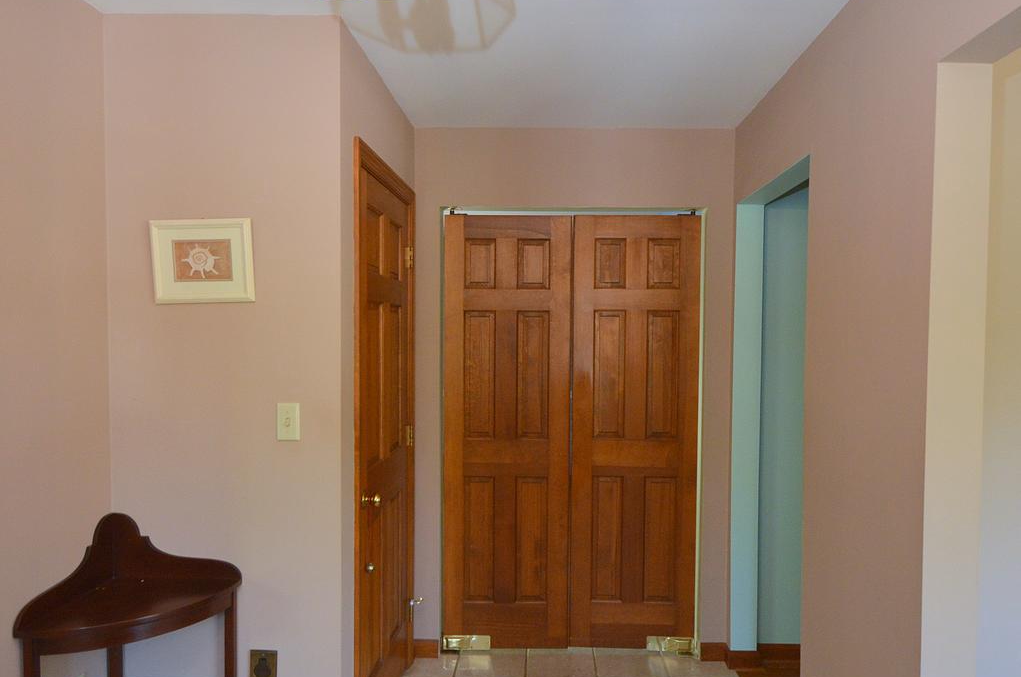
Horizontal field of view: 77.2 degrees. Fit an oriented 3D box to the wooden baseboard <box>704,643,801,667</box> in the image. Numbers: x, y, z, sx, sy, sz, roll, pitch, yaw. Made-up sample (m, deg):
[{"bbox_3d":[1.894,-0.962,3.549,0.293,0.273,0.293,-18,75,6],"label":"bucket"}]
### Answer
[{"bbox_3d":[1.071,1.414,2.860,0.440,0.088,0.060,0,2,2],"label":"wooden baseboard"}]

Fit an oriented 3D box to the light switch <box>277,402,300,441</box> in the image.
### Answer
[{"bbox_3d":[-0.672,0.255,1.940,0.070,0.115,0.010,0,2,2],"label":"light switch"}]

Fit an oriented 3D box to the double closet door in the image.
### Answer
[{"bbox_3d":[0.284,0.429,2.970,1.190,2.015,0.040,0,2,2],"label":"double closet door"}]

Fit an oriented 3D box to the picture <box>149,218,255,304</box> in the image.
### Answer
[{"bbox_3d":[-0.925,-0.231,1.920,0.305,0.252,0.020,-2,4,2],"label":"picture"}]

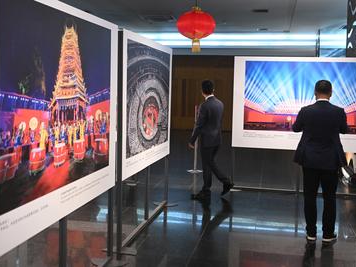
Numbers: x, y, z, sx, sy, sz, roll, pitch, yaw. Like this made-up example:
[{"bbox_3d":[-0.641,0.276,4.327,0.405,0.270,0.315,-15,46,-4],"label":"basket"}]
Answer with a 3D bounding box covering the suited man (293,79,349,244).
[{"bbox_3d":[1.588,0.299,4.930,0.580,1.740,0.450,3,6,13],"label":"suited man"}]

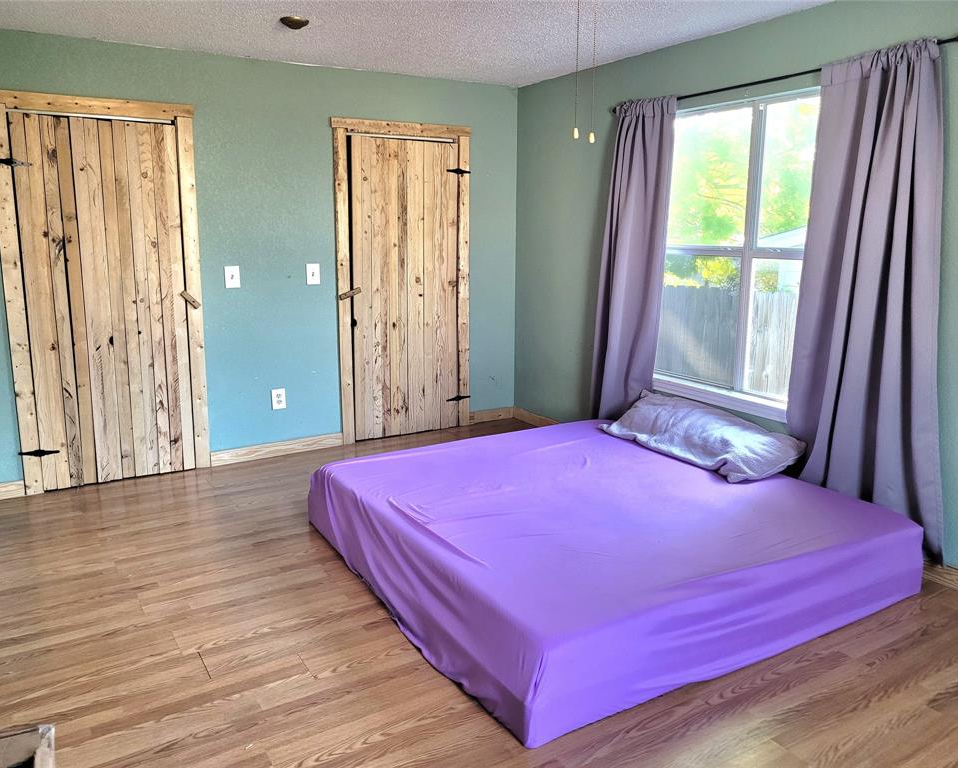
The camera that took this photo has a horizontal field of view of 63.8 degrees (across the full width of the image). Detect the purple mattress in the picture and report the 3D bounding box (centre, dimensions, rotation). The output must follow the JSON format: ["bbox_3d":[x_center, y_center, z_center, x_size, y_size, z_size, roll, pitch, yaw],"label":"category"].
[{"bbox_3d":[0.459,0.635,3.525,1.940,0.285,2.050,-7,13,-30],"label":"purple mattress"}]

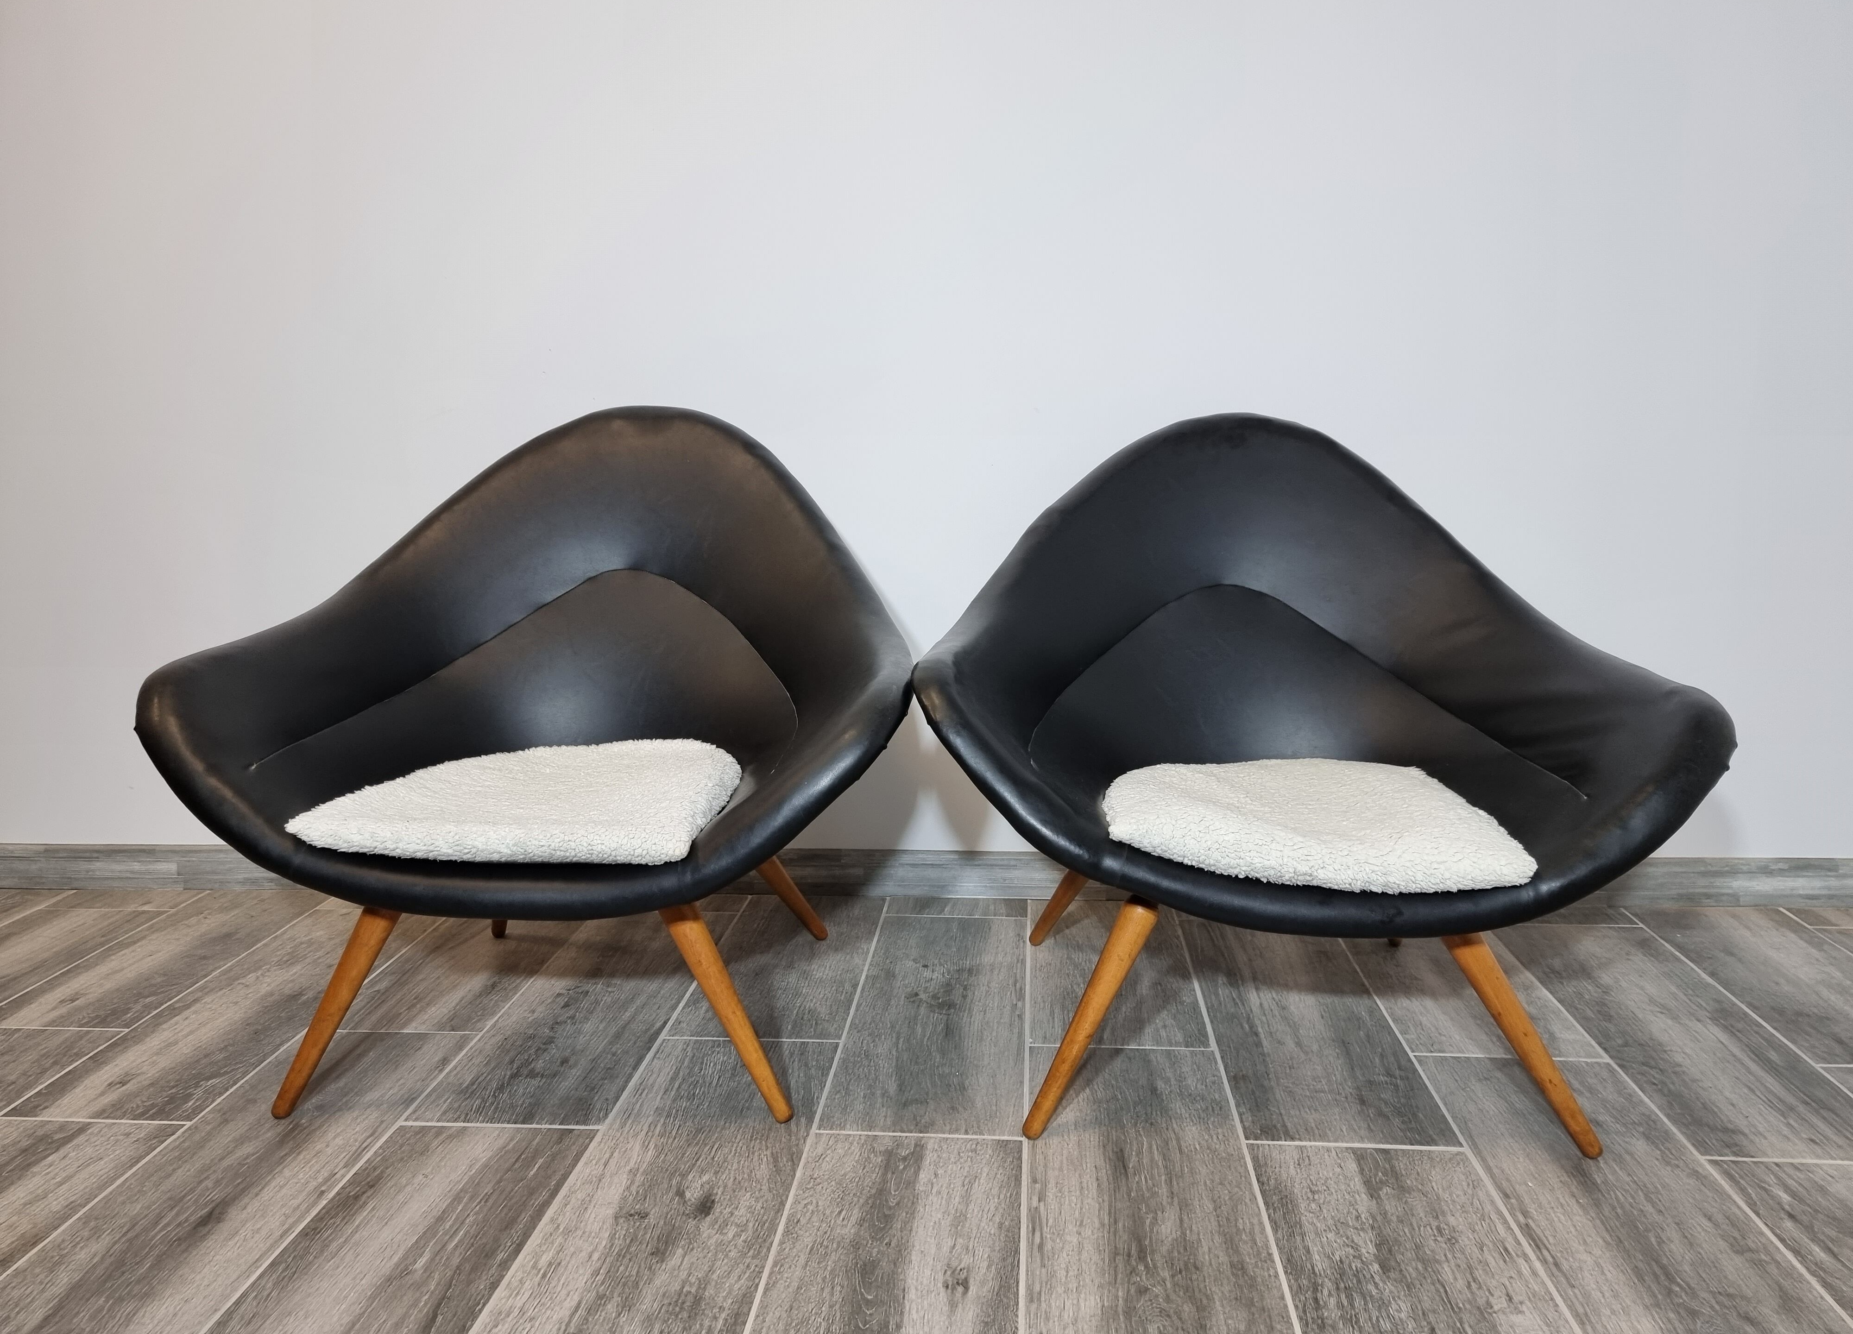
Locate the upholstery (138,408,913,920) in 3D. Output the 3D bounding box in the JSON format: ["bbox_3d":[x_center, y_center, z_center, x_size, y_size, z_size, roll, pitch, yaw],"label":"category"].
[{"bbox_3d":[-0.392,-0.039,1.451,0.795,0.501,0.621,0,10,4],"label":"upholstery"}]

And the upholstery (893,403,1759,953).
[{"bbox_3d":[0.375,-0.032,1.384,0.787,0.488,0.621,0,10,7],"label":"upholstery"}]

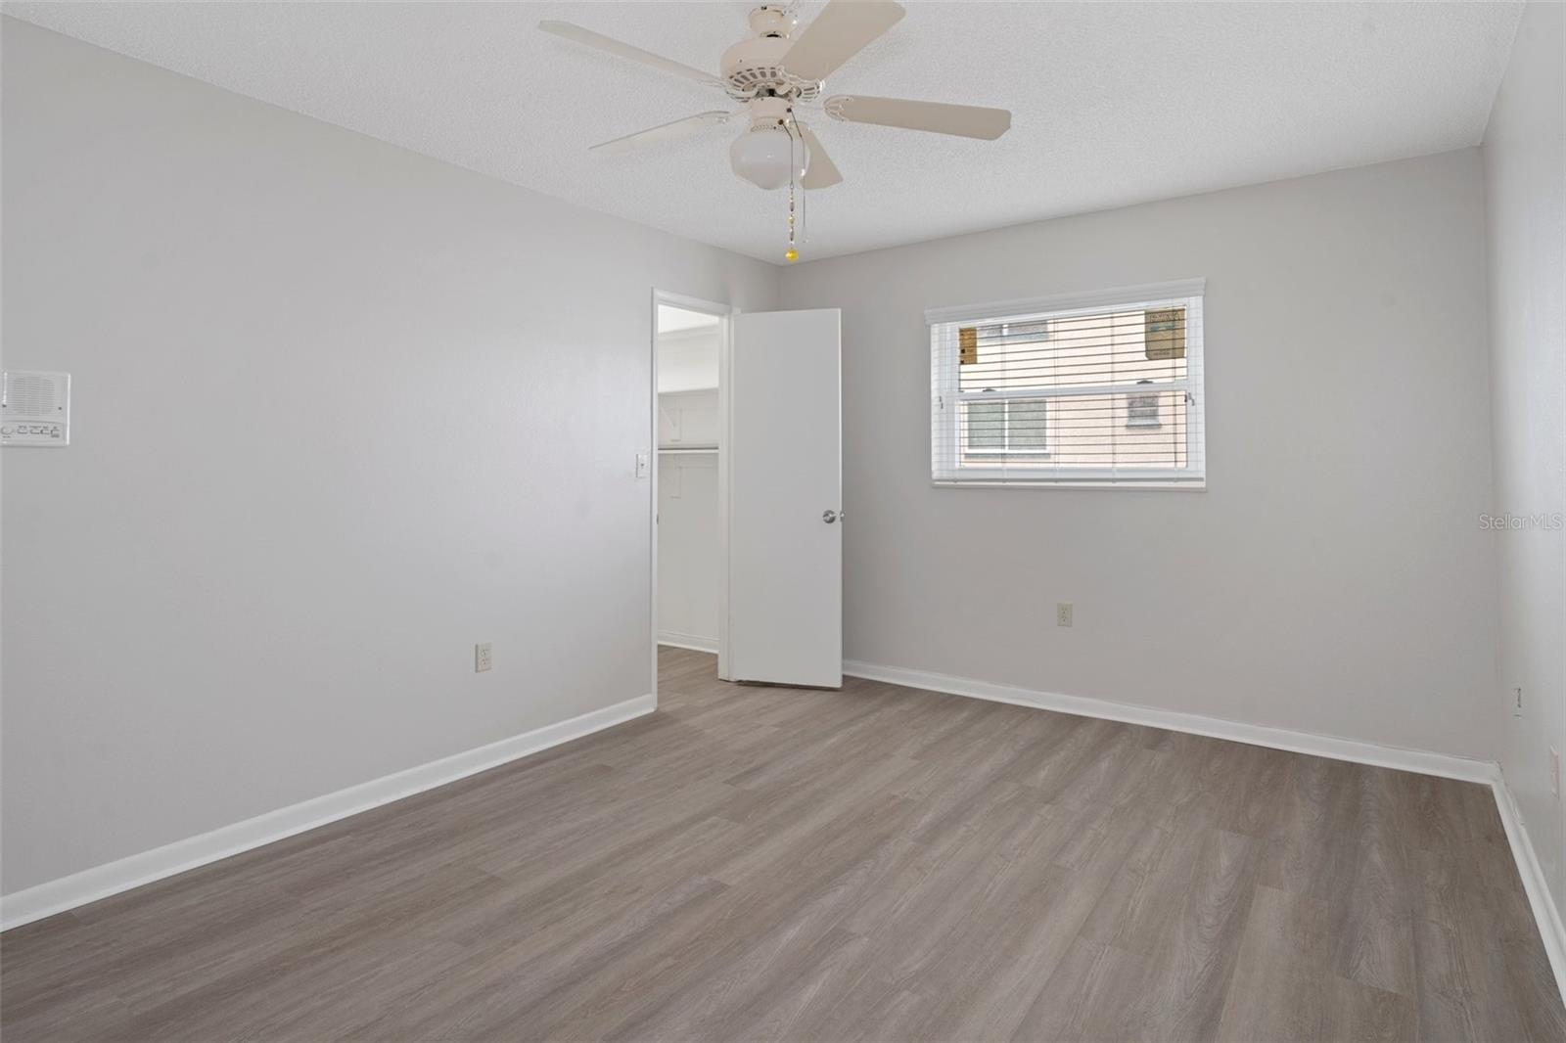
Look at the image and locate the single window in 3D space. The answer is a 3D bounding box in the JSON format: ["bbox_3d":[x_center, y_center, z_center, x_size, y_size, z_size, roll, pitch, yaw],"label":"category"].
[{"bbox_3d":[1.335,-0.642,3.880,1.340,0.920,0.070,0,2,34],"label":"single window"}]

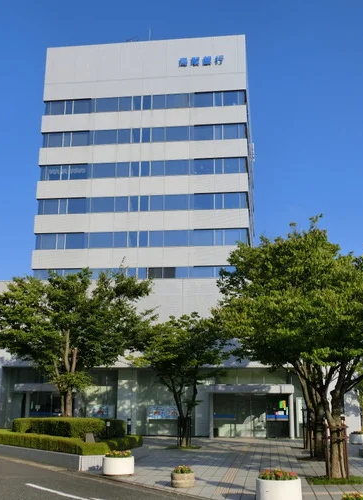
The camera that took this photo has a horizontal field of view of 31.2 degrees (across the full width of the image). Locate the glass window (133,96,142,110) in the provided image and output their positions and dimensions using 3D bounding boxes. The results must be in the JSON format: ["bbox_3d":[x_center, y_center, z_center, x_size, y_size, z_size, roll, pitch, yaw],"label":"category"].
[{"bbox_3d":[-4.322,-14.278,63.238,0.860,1.532,0.150,-1,-14,8],"label":"glass window"}]

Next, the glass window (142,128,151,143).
[{"bbox_3d":[-3.400,-11.097,63.136,0.790,1.585,0.120,-1,-14,7],"label":"glass window"}]

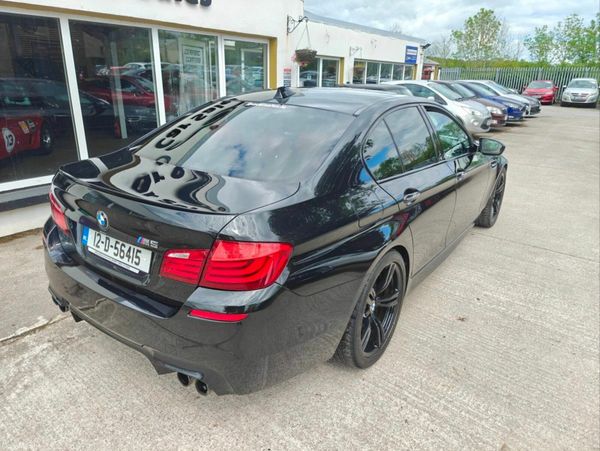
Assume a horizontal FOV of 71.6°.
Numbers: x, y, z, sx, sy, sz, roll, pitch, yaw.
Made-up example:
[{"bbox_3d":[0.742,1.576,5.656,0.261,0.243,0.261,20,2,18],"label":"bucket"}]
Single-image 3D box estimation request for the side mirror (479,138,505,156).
[{"bbox_3d":[1.705,-0.694,3.697,0.230,0.140,0.160,13,22,33],"label":"side mirror"}]

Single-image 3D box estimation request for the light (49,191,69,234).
[{"bbox_3d":[-1.303,-0.116,2.265,0.180,0.205,0.540,-14,24,-37],"label":"light"}]

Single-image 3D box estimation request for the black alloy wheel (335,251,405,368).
[{"bbox_3d":[0.347,0.434,2.371,0.295,0.685,0.685,13,22,33],"label":"black alloy wheel"}]

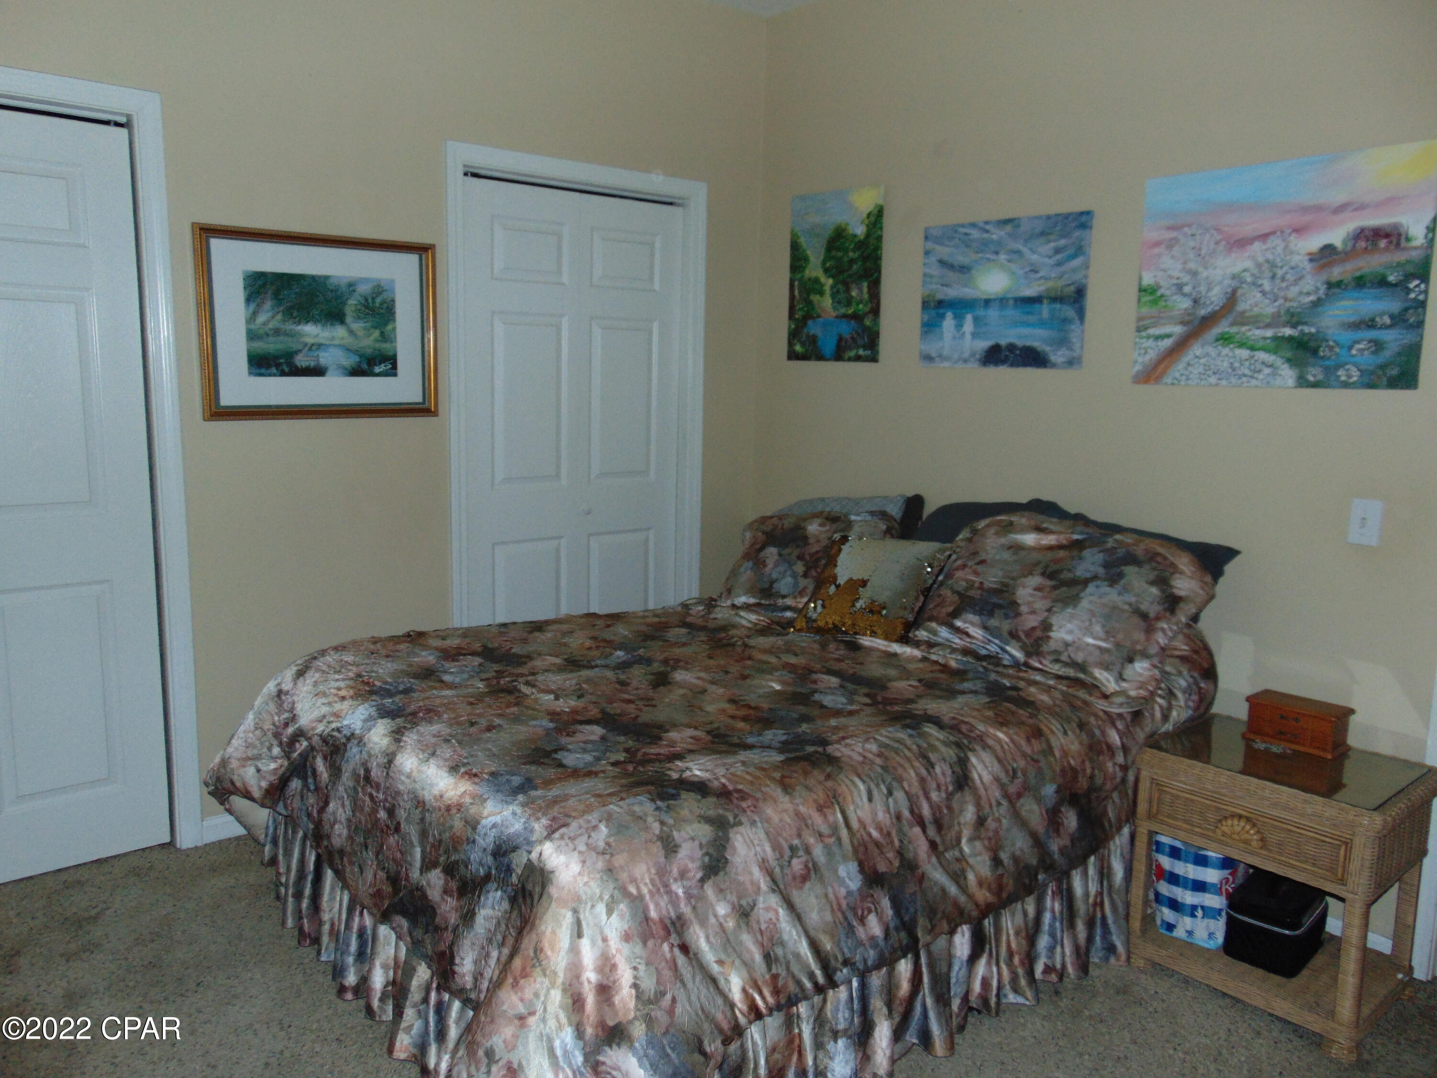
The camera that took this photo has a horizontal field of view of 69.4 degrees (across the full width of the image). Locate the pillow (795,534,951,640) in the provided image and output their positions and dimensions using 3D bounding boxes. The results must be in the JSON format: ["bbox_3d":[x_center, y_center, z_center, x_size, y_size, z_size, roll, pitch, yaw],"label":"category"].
[{"bbox_3d":[0.483,0.148,3.286,0.400,0.120,0.390,4,53,36],"label":"pillow"}]

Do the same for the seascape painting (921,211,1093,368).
[{"bbox_3d":[0.892,-0.782,3.315,0.024,0.462,0.622,-6,12,-40],"label":"seascape painting"}]

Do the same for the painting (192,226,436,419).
[{"bbox_3d":[-1.162,-0.628,3.089,0.703,0.539,0.026,-6,12,-40],"label":"painting"}]

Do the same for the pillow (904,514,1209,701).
[{"bbox_3d":[0.949,0.166,2.885,0.730,0.460,0.190,12,-22,49],"label":"pillow"}]

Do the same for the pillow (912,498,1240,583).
[{"bbox_3d":[0.990,0.142,3.068,0.160,0.460,0.920,17,-4,-41],"label":"pillow"}]

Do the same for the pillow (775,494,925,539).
[{"bbox_3d":[0.431,0.046,3.727,0.150,0.430,0.700,17,-9,-41],"label":"pillow"}]

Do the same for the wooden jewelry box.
[{"bbox_3d":[1.452,0.461,2.603,0.122,0.107,0.206,-7,12,-41],"label":"wooden jewelry box"}]

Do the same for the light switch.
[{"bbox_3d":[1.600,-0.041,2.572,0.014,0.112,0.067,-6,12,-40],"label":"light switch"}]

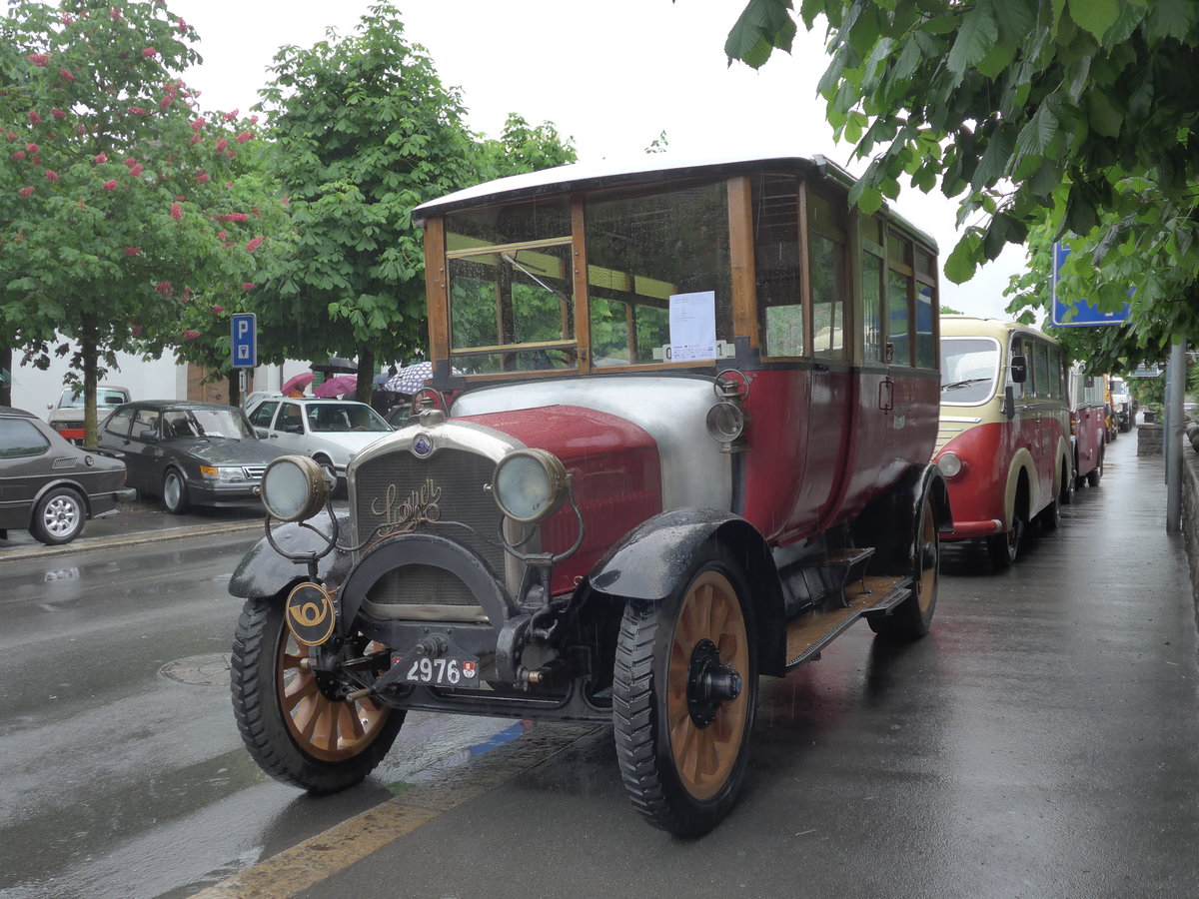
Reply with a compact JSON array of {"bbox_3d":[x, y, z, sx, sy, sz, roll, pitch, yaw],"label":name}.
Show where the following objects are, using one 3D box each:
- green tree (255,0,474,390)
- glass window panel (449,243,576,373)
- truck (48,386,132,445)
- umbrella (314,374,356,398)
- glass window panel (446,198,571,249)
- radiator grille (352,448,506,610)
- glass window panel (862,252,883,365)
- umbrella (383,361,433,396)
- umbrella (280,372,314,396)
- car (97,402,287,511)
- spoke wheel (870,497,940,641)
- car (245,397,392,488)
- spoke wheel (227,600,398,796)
[{"bbox_3d":[-4.044,-3.592,20.500,4.000,8.300,4.000,0,2,0],"label":"green tree"},{"bbox_3d":[-0.417,-0.677,5.599,0.700,0.610,0.045,-2,2,26],"label":"glass window panel"},{"bbox_3d":[-10.420,-0.585,24.295,1.690,1.440,4.400,-1,2,-23],"label":"truck"},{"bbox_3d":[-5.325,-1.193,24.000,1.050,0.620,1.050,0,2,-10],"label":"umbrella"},{"bbox_3d":[-0.407,-0.987,5.200,0.630,0.175,0.025,-2,1,26],"label":"glass window panel"},{"bbox_3d":[-0.612,0.277,4.287,0.635,0.590,0.100,-2,2,26],"label":"radiator grille"},{"bbox_3d":[1.435,-0.740,6.140,0.030,0.580,0.500,-2,1,26],"label":"glass window panel"},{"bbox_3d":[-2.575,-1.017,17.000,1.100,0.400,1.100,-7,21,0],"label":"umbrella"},{"bbox_3d":[-6.523,-1.406,25.500,0.820,0.350,0.820,-25,2,0],"label":"umbrella"},{"bbox_3d":[-5.700,0.052,16.613,1.700,1.420,4.680,-2,3,-41],"label":"car"},{"bbox_3d":[2.069,0.688,7.904,0.320,1.070,1.070,-2,2,26],"label":"spoke wheel"},{"bbox_3d":[-4.280,-0.060,18.610,1.750,1.420,4.620,-2,3,-43],"label":"car"},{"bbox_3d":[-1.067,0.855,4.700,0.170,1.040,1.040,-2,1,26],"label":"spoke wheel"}]

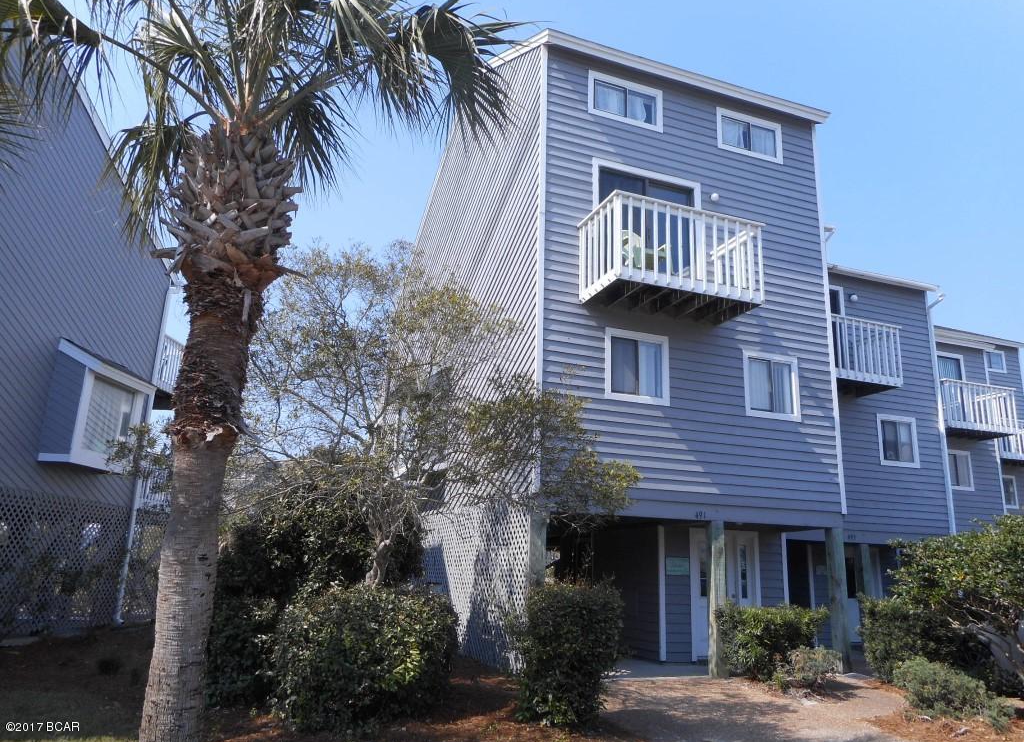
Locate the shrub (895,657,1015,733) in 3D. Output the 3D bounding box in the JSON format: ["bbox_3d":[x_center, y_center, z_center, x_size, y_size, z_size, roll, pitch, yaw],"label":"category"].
[{"bbox_3d":[4.823,3.510,8.243,1.000,0.620,1.350,7,-15,-21],"label":"shrub"}]

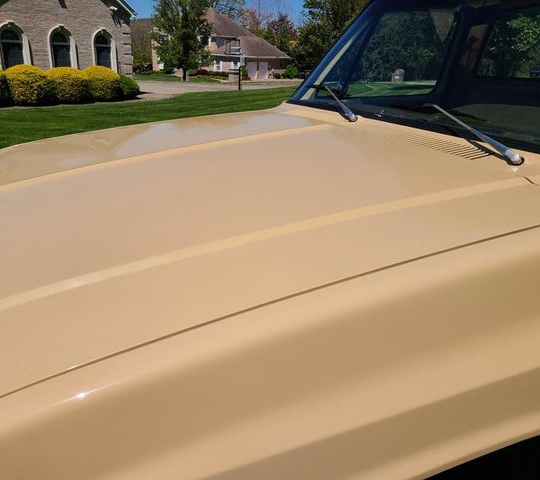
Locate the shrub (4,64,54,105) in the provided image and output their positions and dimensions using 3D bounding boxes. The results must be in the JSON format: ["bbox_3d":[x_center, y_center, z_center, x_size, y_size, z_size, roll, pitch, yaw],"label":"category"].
[{"bbox_3d":[-8.209,-5.259,16.149,1.598,1.196,1.598,18,26,37],"label":"shrub"}]

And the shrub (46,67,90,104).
[{"bbox_3d":[-7.291,-5.600,17.222,1.547,1.155,1.547,18,26,37],"label":"shrub"}]

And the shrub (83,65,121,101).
[{"bbox_3d":[-6.497,-6.022,18.356,1.464,1.186,1.464,18,26,37],"label":"shrub"}]

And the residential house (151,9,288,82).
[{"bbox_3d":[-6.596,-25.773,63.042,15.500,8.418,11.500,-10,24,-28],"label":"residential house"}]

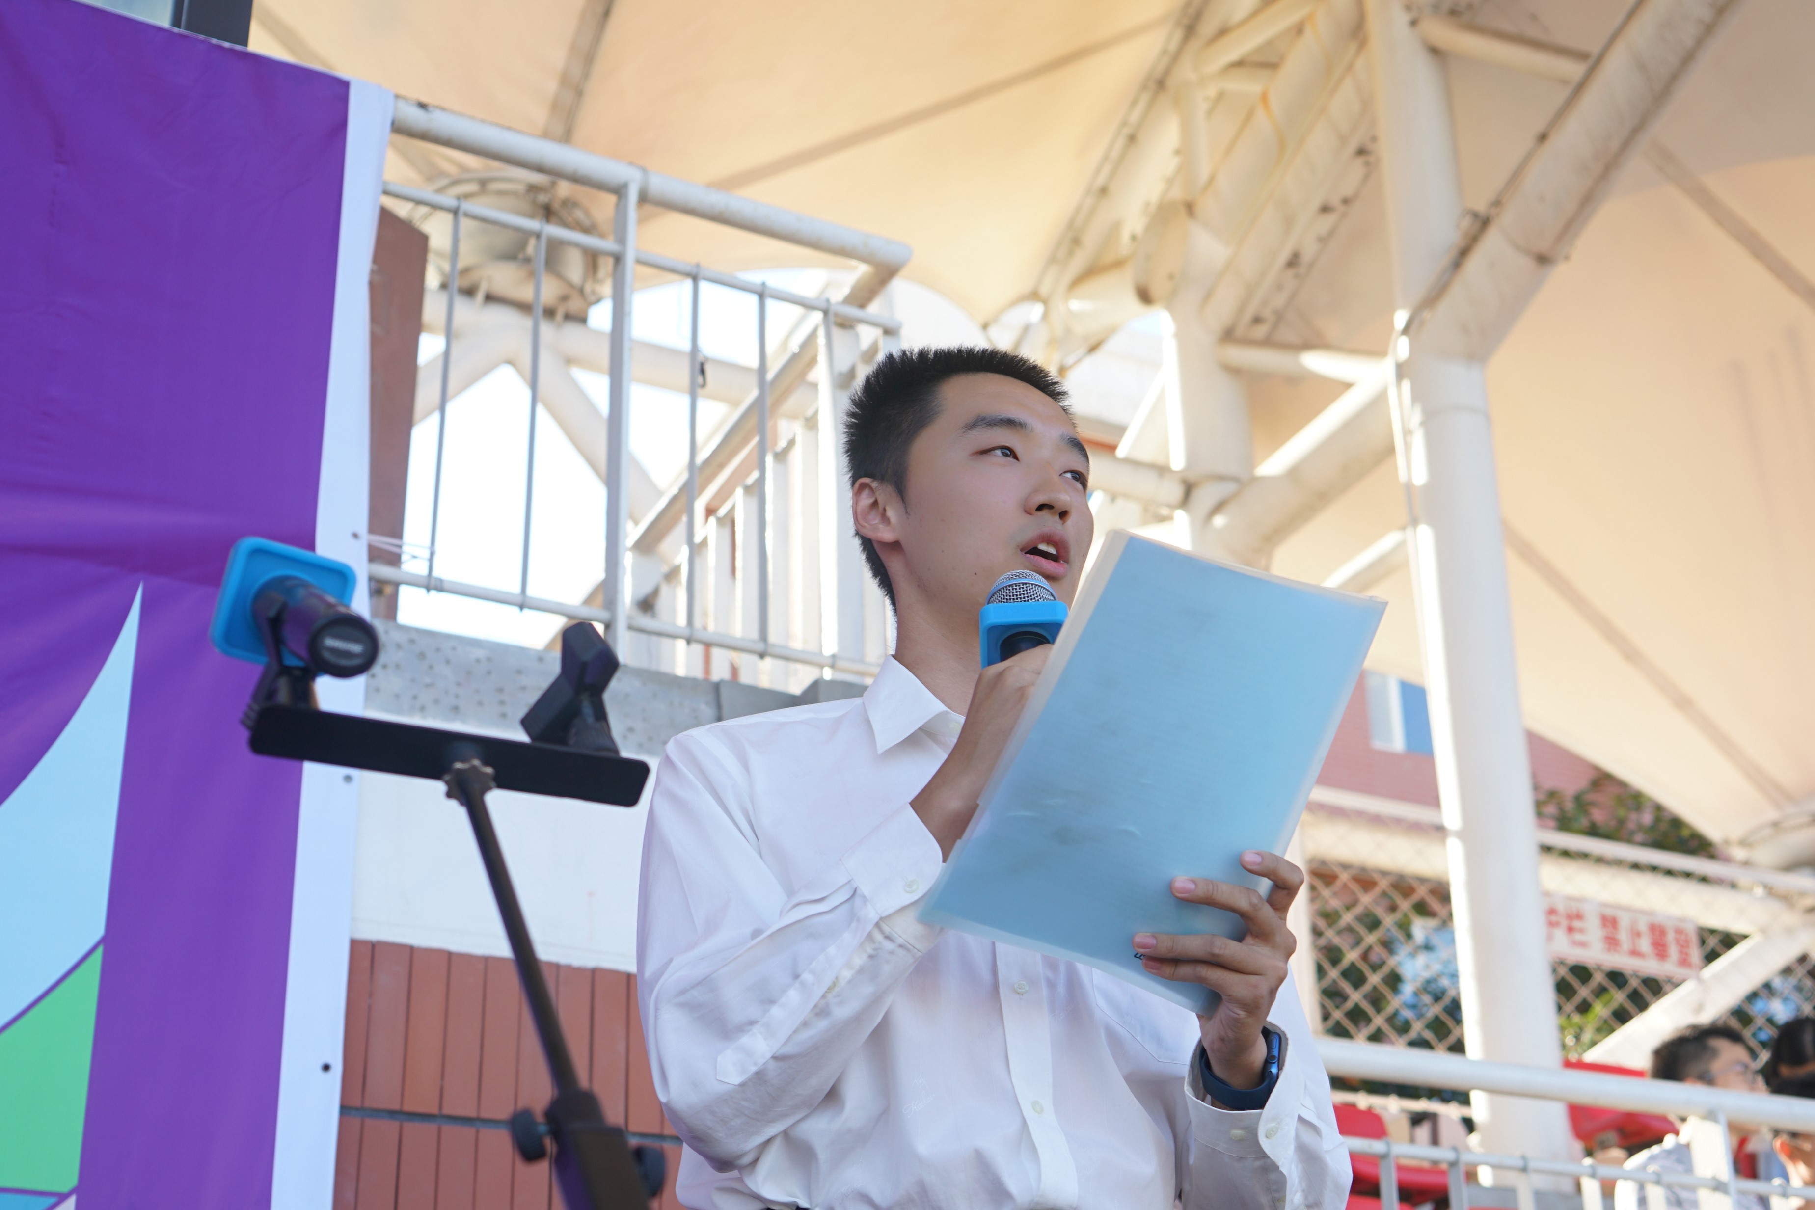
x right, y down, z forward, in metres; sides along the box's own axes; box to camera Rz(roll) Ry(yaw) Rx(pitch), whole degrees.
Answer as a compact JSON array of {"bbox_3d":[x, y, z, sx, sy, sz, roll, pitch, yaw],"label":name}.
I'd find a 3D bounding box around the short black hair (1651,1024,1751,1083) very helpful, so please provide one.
[{"bbox_3d":[1.611,0.936,3.500,0.200,0.175,0.170,-30,-31,35],"label":"short black hair"}]

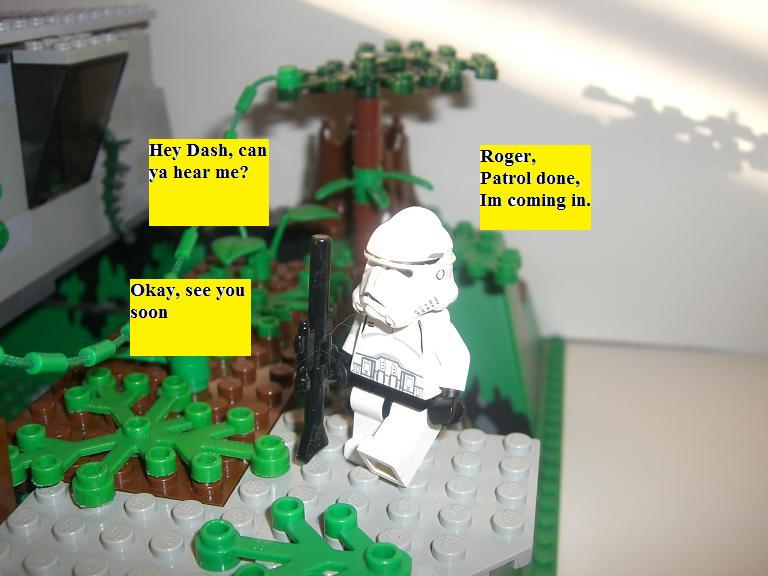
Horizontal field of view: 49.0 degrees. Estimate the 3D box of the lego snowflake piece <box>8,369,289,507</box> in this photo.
[{"bbox_3d":[-0.038,0.026,0.144,0.048,0.005,0.040,4,20,11],"label":"lego snowflake piece"}]

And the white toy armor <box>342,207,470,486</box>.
[{"bbox_3d":[0.002,0.009,0.132,0.025,0.043,0.020,15,24,36],"label":"white toy armor"}]

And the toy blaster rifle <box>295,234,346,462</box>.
[{"bbox_3d":[-0.011,0.010,0.136,0.004,0.038,0.012,15,19,36],"label":"toy blaster rifle"}]

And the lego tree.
[{"bbox_3d":[-0.004,-0.039,0.254,0.072,0.067,0.055,0,19,0],"label":"lego tree"}]

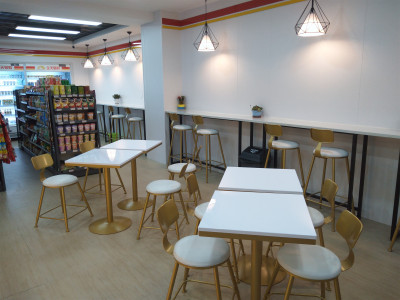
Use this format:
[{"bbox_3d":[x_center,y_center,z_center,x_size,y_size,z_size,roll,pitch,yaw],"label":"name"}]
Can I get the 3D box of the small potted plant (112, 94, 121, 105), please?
[{"bbox_3d":[-1.981,-1.204,7.162,0.170,0.225,0.175,-11,16,-39],"label":"small potted plant"}]

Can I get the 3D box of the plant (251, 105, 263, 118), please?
[{"bbox_3d":[0.755,-0.501,3.954,0.145,0.170,0.135,-1,12,0],"label":"plant"}]

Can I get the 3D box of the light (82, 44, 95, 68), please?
[{"bbox_3d":[-2.980,-2.479,7.986,0.365,0.599,0.365,-12,16,-41],"label":"light"}]

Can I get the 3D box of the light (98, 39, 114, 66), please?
[{"bbox_3d":[-2.255,-2.331,7.192,0.365,0.604,0.365,-12,16,-41],"label":"light"}]

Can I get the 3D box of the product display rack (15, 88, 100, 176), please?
[{"bbox_3d":[-2.982,-0.493,6.152,0.740,1.420,3.270,-12,16,-41],"label":"product display rack"}]

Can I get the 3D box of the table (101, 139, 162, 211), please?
[{"bbox_3d":[-0.775,0.309,3.588,0.550,0.750,0.540,2,12,11],"label":"table"}]

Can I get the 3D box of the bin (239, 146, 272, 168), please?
[{"bbox_3d":[0.771,0.276,4.068,0.300,0.580,0.360,-11,16,-39],"label":"bin"}]

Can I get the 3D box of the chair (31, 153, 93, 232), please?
[{"bbox_3d":[-1.459,0.415,3.155,0.460,0.740,0.420,3,13,17],"label":"chair"}]

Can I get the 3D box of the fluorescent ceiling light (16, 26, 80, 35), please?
[{"bbox_3d":[-3.244,-2.584,6.473,1.200,0.060,0.290,-11,15,-37],"label":"fluorescent ceiling light"}]

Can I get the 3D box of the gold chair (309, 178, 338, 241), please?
[{"bbox_3d":[0.797,0.598,2.338,0.460,0.740,0.400,2,12,13],"label":"gold chair"}]

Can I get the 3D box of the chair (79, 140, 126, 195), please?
[{"bbox_3d":[-1.261,0.261,3.863,0.460,0.740,0.420,3,13,18],"label":"chair"}]

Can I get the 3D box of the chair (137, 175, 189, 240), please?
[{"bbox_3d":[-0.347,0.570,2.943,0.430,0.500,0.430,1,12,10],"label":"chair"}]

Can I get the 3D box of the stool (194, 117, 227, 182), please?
[{"bbox_3d":[0.105,-0.049,4.698,0.460,1.030,0.400,-11,16,-39],"label":"stool"}]

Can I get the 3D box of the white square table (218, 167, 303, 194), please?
[{"bbox_3d":[0.459,0.587,2.330,0.555,0.773,0.555,1,12,12],"label":"white square table"}]

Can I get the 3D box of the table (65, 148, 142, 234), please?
[{"bbox_3d":[-0.933,0.446,3.115,0.555,0.773,0.555,1,12,12],"label":"table"}]

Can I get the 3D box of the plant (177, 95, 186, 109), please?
[{"bbox_3d":[-0.324,-0.825,5.261,0.120,0.240,0.135,-11,16,-39],"label":"plant"}]

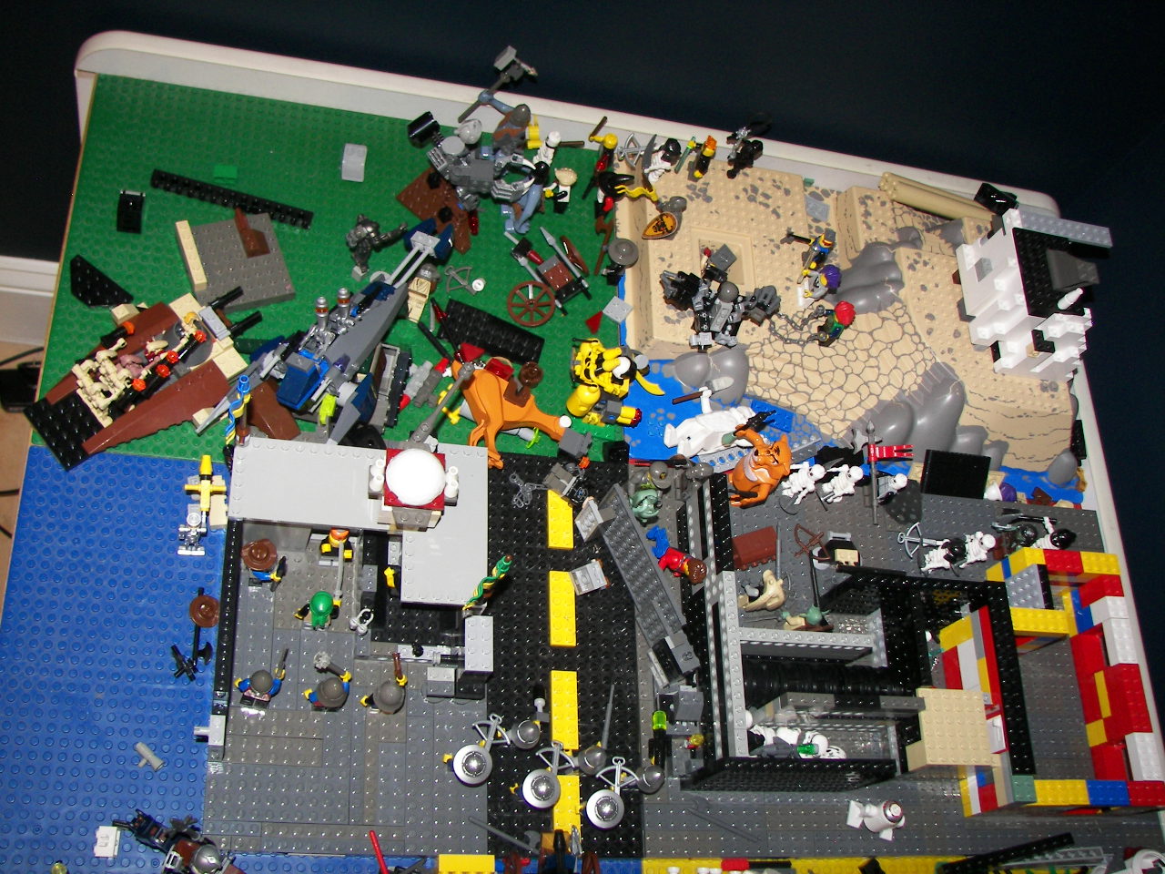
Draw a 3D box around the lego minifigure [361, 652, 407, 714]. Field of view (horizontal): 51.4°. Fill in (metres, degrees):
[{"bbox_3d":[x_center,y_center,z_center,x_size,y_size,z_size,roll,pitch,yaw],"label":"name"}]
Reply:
[{"bbox_3d":[-0.114,0.142,0.698,0.024,0.041,0.030,7,64,-14],"label":"lego minifigure"}]

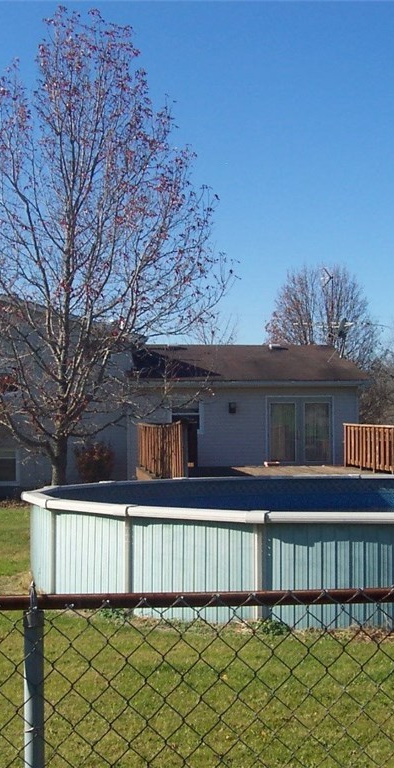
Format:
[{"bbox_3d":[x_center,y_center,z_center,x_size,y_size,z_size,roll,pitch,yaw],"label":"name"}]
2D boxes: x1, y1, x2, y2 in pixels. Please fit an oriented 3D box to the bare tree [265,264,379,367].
[{"bbox_3d":[5.963,-0.592,52.000,5.420,10.170,5.400,0,-3,0],"label":"bare tree"}]

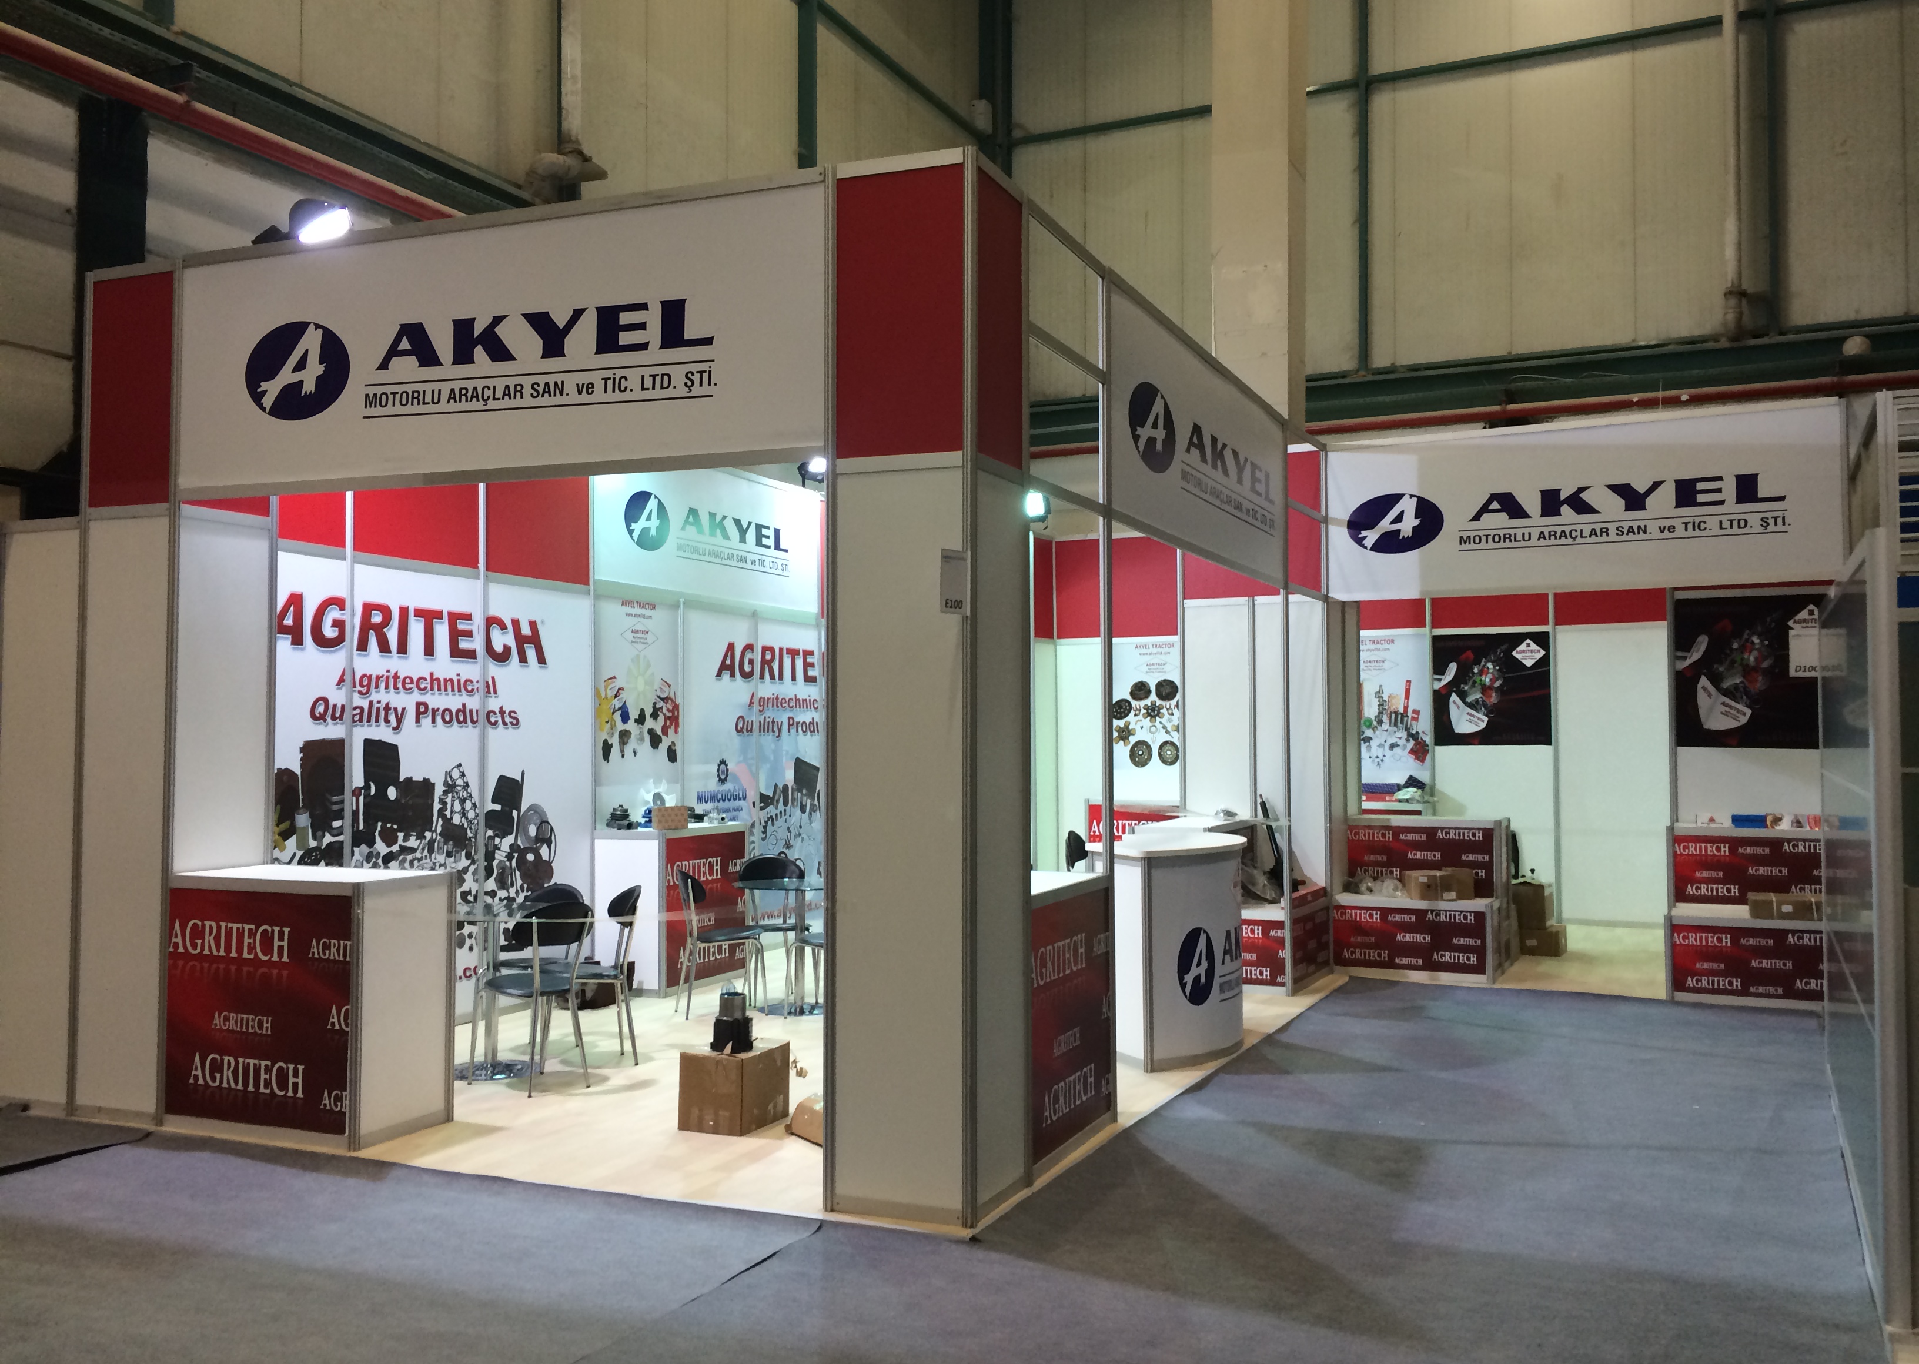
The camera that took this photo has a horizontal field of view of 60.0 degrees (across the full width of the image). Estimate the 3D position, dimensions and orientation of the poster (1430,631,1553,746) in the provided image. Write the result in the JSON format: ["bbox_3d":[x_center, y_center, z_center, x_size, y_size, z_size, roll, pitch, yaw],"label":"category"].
[{"bbox_3d":[4.560,0.074,14.235,0.950,0.950,0.030,-1,-2,23],"label":"poster"}]

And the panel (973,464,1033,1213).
[{"bbox_3d":[0.130,0.516,5.548,0.040,2.430,0.480,-1,-2,23],"label":"panel"}]

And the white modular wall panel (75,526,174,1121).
[{"bbox_3d":[-3.392,0.547,6.745,0.480,2.430,0.040,-1,-2,23],"label":"white modular wall panel"}]

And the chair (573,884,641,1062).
[{"bbox_3d":[-1.767,1.399,7.903,0.460,0.820,0.410,1,-2,-29],"label":"chair"}]

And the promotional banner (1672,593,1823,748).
[{"bbox_3d":[4.971,-0.057,10.343,0.930,0.950,0.030,-1,-2,23],"label":"promotional banner"}]

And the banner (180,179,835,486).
[{"bbox_3d":[-1.800,-1.237,6.198,2.940,0.930,0.050,-1,-2,23],"label":"banner"}]

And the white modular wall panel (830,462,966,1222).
[{"bbox_3d":[-0.196,0.510,5.466,0.490,2.460,0.050,-1,-2,23],"label":"white modular wall panel"}]

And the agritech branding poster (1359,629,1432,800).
[{"bbox_3d":[3.703,0.328,14.588,0.840,1.480,0.030,-1,-2,23],"label":"agritech branding poster"}]

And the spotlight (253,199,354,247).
[{"bbox_3d":[-2.530,-1.769,6.402,0.350,0.200,0.210,0,-2,1],"label":"spotlight"}]

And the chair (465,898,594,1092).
[{"bbox_3d":[-1.901,1.384,7.420,0.460,0.820,0.410,-1,-2,42],"label":"chair"}]

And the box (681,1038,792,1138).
[{"bbox_3d":[-0.903,1.628,6.733,0.290,0.310,0.380,-1,-2,23],"label":"box"}]

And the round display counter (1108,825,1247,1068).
[{"bbox_3d":[1.092,1.322,8.407,0.700,1.010,1.450,-1,-2,23],"label":"round display counter"}]

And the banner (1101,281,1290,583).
[{"bbox_3d":[1.294,-1.119,8.385,0.040,1.000,3.500,-1,-2,23],"label":"banner"}]

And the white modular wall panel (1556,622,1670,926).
[{"bbox_3d":[5.348,0.766,13.423,0.960,2.430,0.040,-1,-2,23],"label":"white modular wall panel"}]

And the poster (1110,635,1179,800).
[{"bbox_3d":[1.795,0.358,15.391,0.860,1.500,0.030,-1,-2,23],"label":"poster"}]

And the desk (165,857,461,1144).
[{"bbox_3d":[-2.616,1.271,6.671,1.020,1.000,0.530,-1,-2,23],"label":"desk"}]

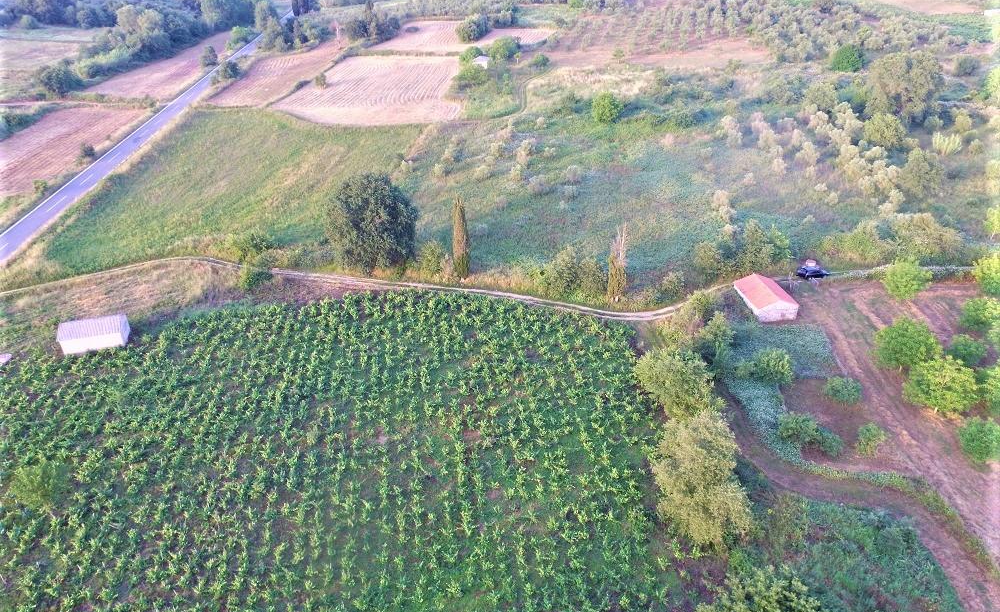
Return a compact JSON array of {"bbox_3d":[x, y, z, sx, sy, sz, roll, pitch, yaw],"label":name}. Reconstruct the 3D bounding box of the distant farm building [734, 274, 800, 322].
[{"bbox_3d":[35.395,-1.187,77.149,5.128,3.026,7.385,-3,31,-6],"label":"distant farm building"}]

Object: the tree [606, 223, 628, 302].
[{"bbox_3d":[15.867,-5.631,76.462,2.400,11.400,2.400,0,31,0],"label":"tree"}]

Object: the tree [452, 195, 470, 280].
[{"bbox_3d":[-5.600,-9.504,81.990,2.400,12.400,2.400,0,31,0],"label":"tree"}]

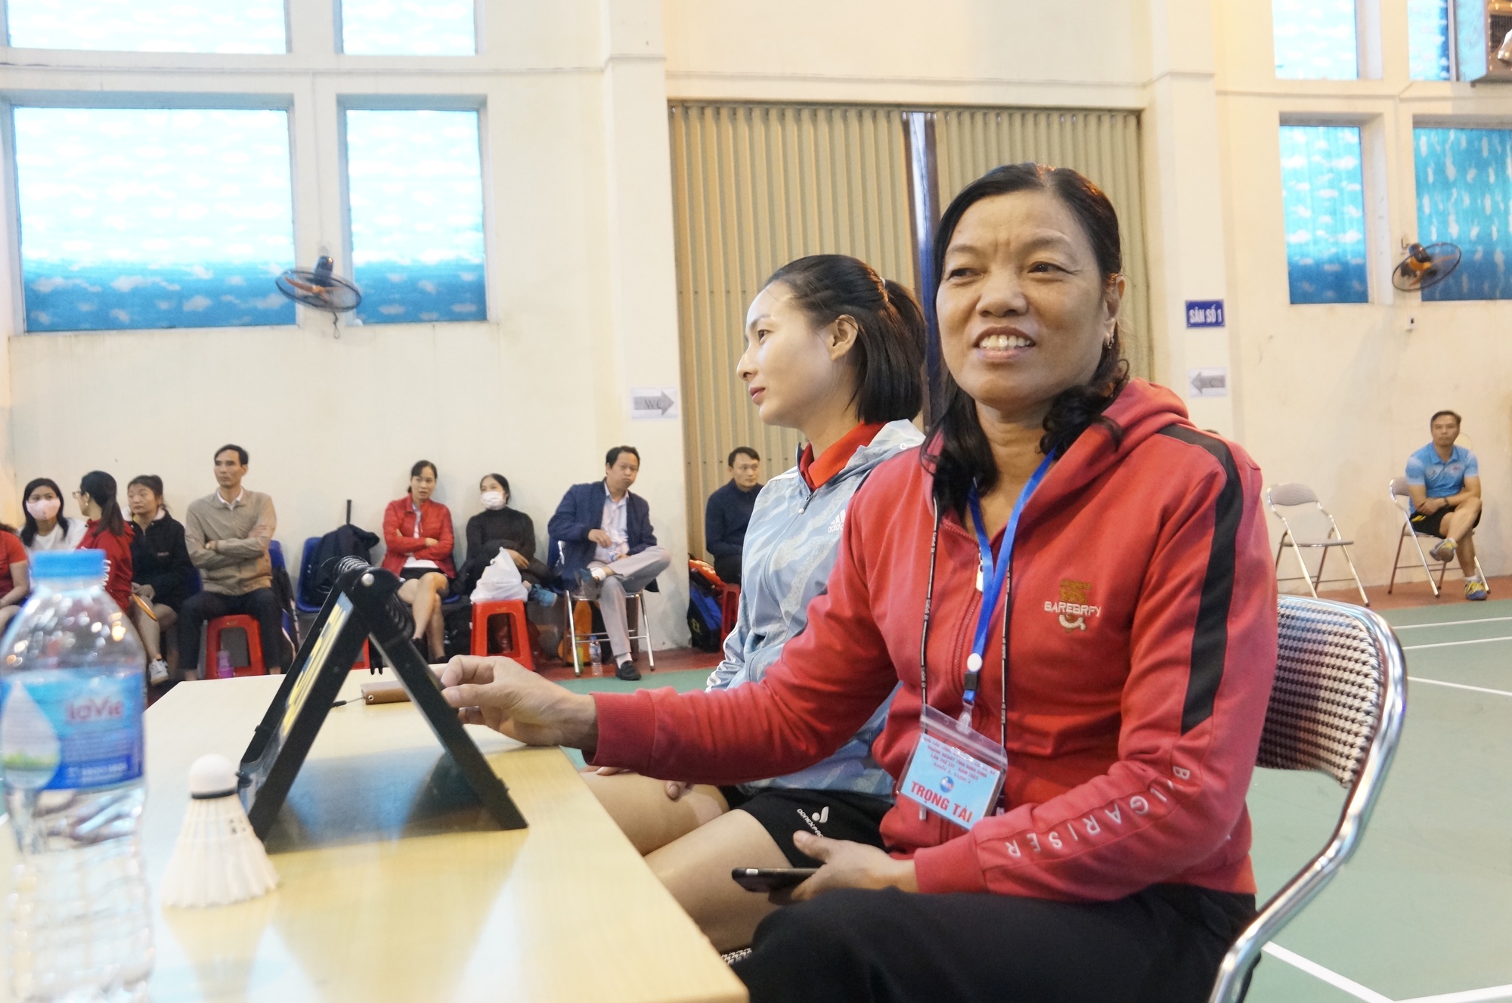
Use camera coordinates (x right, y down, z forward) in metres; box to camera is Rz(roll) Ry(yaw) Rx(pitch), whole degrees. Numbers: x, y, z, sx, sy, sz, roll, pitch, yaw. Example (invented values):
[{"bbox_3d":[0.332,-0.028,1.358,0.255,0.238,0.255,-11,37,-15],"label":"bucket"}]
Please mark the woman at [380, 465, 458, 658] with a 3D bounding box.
[{"bbox_3d":[-2.005,0.390,8.361,0.480,1.280,0.700,-3,0,-12],"label":"woman"}]

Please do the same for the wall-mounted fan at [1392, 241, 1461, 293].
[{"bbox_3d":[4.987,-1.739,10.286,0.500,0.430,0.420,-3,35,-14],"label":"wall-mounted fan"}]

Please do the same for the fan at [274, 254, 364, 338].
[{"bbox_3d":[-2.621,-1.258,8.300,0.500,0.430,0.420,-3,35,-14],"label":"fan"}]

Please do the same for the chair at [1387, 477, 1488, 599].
[{"bbox_3d":[4.756,0.233,9.674,0.450,0.820,0.500,-3,0,-14],"label":"chair"}]

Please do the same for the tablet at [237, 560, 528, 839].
[{"bbox_3d":[-0.315,0.135,1.099,0.195,0.190,0.375,-3,0,-19],"label":"tablet"}]

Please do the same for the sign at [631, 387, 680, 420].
[{"bbox_3d":[-0.645,-0.624,8.833,0.297,0.210,0.010,-3,0,-14],"label":"sign"}]

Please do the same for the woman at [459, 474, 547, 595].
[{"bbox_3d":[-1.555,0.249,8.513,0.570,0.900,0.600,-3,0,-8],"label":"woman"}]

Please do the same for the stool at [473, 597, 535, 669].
[{"bbox_3d":[-1.479,0.784,8.034,0.350,0.440,0.350,-3,0,-14],"label":"stool"}]

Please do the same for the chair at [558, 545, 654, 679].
[{"bbox_3d":[-0.859,0.551,7.885,0.450,0.810,0.520,-3,0,-14],"label":"chair"}]

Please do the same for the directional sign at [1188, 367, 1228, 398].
[{"bbox_3d":[3.192,-0.839,9.751,0.295,0.205,0.010,-3,0,-14],"label":"directional sign"}]

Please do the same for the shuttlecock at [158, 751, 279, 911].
[{"bbox_3d":[-0.302,0.178,0.777,0.066,0.082,0.066,-3,0,-14],"label":"shuttlecock"}]

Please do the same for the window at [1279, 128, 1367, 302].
[{"bbox_3d":[4.418,-2.220,10.738,0.720,1.380,0.100,-3,0,-14],"label":"window"}]

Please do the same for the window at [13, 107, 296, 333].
[{"bbox_3d":[-3.771,-1.780,8.736,1.610,1.400,0.100,-3,0,-14],"label":"window"}]

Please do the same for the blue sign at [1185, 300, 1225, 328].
[{"bbox_3d":[3.169,-1.319,9.748,0.295,0.195,0.015,-3,0,-14],"label":"blue sign"}]

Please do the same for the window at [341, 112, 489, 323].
[{"bbox_3d":[-2.172,-1.811,8.818,0.870,1.420,0.120,-3,0,-14],"label":"window"}]

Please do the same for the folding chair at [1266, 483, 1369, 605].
[{"bbox_3d":[3.784,0.286,9.342,0.450,0.820,0.500,-3,0,-14],"label":"folding chair"}]

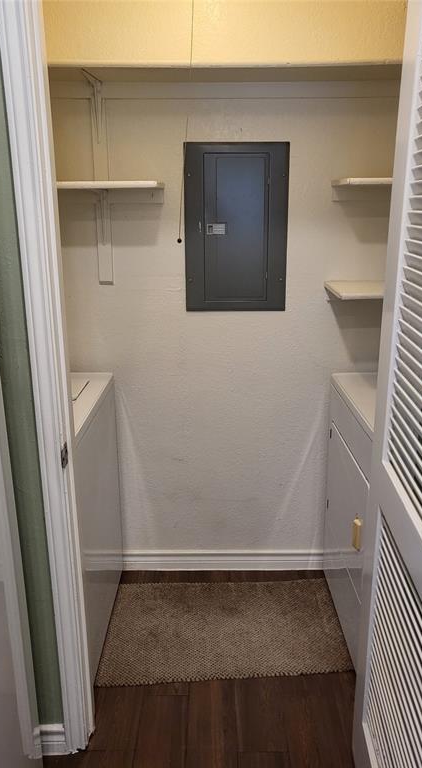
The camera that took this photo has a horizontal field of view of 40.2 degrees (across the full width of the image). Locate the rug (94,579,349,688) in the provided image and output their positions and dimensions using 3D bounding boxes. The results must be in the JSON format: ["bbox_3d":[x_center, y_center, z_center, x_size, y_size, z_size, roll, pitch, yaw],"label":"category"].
[{"bbox_3d":[0.053,0.924,2.206,0.910,0.016,0.520,-1,17,-3],"label":"rug"}]

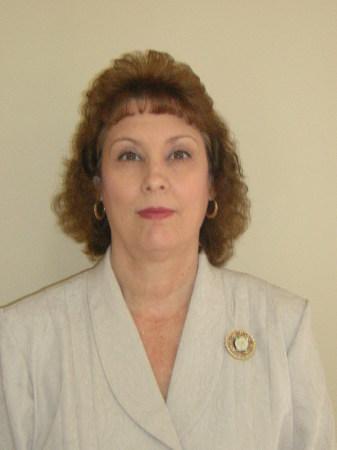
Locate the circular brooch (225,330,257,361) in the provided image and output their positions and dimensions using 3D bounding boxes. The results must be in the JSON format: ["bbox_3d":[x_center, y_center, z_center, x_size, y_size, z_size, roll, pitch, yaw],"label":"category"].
[{"bbox_3d":[0.092,0.153,1.235,0.040,0.040,0.010,0,-12,-7],"label":"circular brooch"}]

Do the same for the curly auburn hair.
[{"bbox_3d":[-0.023,-0.090,1.300,0.268,0.292,0.235,0,0,0],"label":"curly auburn hair"}]

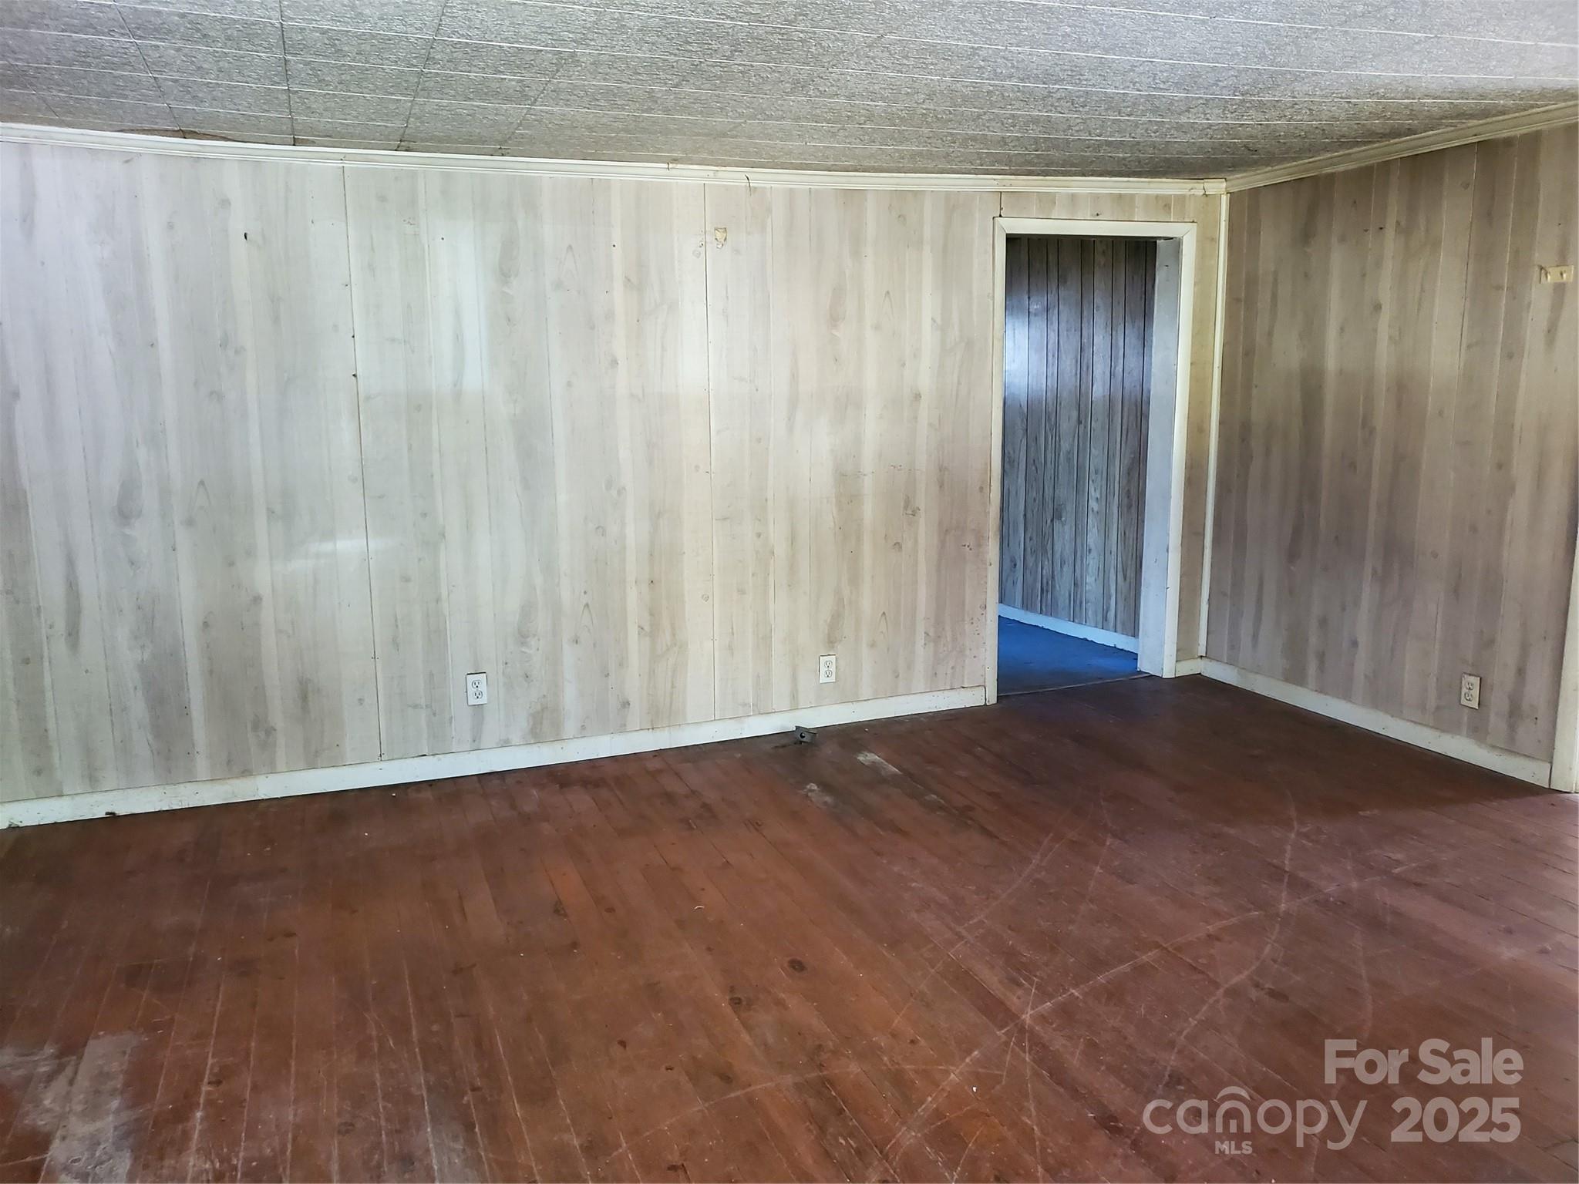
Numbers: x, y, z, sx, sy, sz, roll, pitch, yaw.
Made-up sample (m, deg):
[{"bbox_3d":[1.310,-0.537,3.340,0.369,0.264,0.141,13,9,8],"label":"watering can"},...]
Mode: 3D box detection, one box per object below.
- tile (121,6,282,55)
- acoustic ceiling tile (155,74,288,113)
[{"bbox_3d":[-1.250,-1.204,2.537,0.305,0.015,0.305,-5,11,-21],"label":"tile"},{"bbox_3d":[-1.470,-1.300,3.097,0.305,0.015,0.305,-5,11,-21],"label":"acoustic ceiling tile"}]

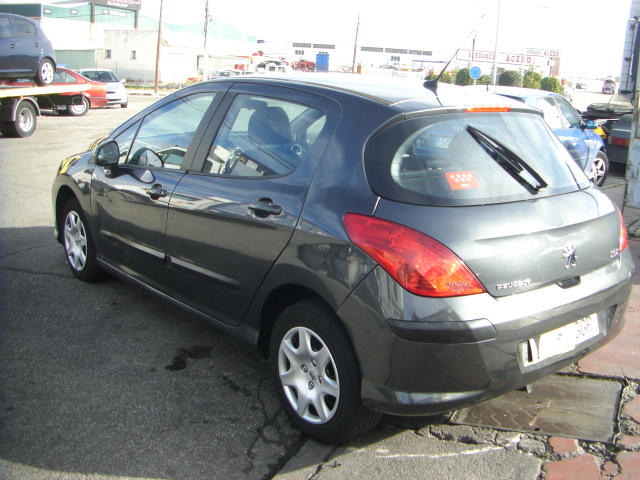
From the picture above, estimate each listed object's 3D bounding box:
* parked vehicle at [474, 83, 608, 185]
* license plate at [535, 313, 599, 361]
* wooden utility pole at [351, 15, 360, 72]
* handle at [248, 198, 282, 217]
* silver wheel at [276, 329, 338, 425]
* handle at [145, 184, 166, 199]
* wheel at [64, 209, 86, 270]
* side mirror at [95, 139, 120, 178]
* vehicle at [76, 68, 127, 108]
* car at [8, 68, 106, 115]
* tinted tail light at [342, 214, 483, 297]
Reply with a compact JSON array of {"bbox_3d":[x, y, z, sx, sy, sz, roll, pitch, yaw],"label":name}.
[{"bbox_3d":[3.072,-1.467,10.404,1.700,1.440,4.000,13,17,34],"label":"parked vehicle"},{"bbox_3d":[1.060,0.423,2.989,0.510,0.110,0.020,-10,8,-39],"label":"license plate"},{"bbox_3d":[4.124,-21.560,81.038,0.270,8.400,0.270,4,14,0],"label":"wooden utility pole"},{"bbox_3d":[-0.238,-0.131,3.059,0.060,0.080,0.220,-10,20,-39],"label":"handle"},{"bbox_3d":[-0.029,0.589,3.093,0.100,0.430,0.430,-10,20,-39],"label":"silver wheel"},{"bbox_3d":[-0.890,-0.258,3.822,0.060,0.075,0.210,-10,20,-39],"label":"handle"},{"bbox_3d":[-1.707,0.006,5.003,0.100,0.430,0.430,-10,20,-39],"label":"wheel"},{"bbox_3d":[-1.232,-0.476,4.074,0.190,0.200,0.150,-10,20,-39],"label":"side mirror"},{"bbox_3d":[-8.543,-5.899,27.042,1.710,1.430,4.000,-3,16,-23],"label":"vehicle"},{"bbox_3d":[-8.713,-4.611,21.595,4.350,1.360,1.700,0,15,-13],"label":"car"},{"bbox_3d":[0.356,0.051,2.666,0.360,0.260,0.470,-10,20,-39],"label":"tinted tail light"}]

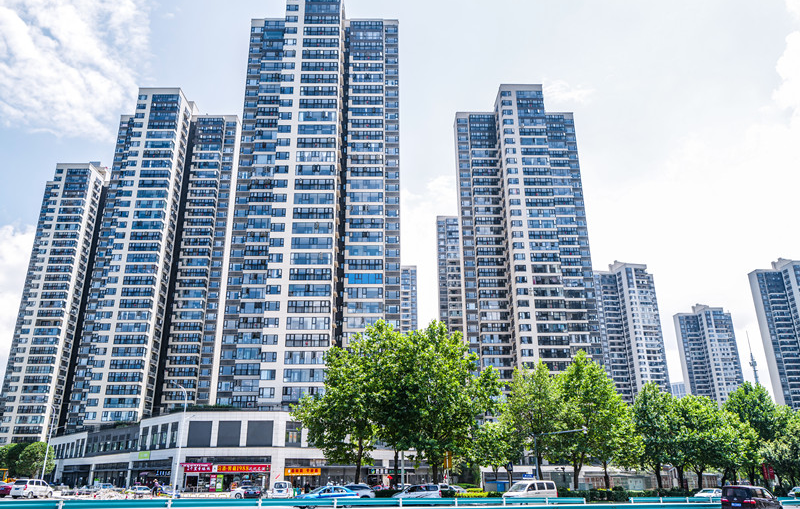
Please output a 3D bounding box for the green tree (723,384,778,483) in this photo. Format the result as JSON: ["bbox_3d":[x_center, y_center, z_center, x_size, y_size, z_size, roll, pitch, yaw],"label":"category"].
[{"bbox_3d":[49.088,25.862,87.370,7.400,15.618,7.400,0,-21,0],"label":"green tree"}]

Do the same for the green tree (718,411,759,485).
[{"bbox_3d":[43.654,25.629,79.984,5.400,10.871,5.400,0,-21,0],"label":"green tree"}]

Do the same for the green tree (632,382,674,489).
[{"bbox_3d":[30.358,22.300,74.877,5.900,13.664,5.900,0,-21,0],"label":"green tree"}]

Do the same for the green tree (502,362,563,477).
[{"bbox_3d":[13.723,17.772,63.869,6.300,13.400,6.300,0,-21,0],"label":"green tree"}]

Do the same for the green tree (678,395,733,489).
[{"bbox_3d":[45.807,28.392,92.915,8.096,14.755,7.800,0,-21,0],"label":"green tree"}]

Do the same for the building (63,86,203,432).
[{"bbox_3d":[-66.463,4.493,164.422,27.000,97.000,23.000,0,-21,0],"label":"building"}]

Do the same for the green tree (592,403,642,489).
[{"bbox_3d":[24.598,21.628,70.254,6.000,10.539,6.000,0,-21,0],"label":"green tree"}]

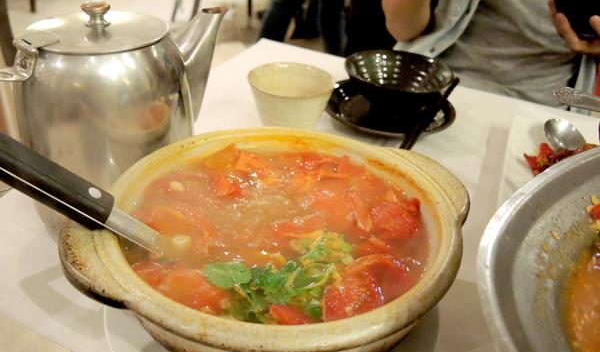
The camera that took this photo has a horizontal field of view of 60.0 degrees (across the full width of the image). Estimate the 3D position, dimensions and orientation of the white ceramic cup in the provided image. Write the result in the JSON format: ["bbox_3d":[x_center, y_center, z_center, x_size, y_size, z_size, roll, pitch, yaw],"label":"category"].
[{"bbox_3d":[-0.010,-0.068,0.522,0.086,0.063,0.086,3,34,-2],"label":"white ceramic cup"}]

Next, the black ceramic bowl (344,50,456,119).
[{"bbox_3d":[0.103,-0.091,0.570,0.117,0.054,0.117,5,33,0],"label":"black ceramic bowl"}]

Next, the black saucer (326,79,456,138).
[{"bbox_3d":[0.095,-0.072,0.581,0.148,0.020,0.148,3,34,-2],"label":"black saucer"}]

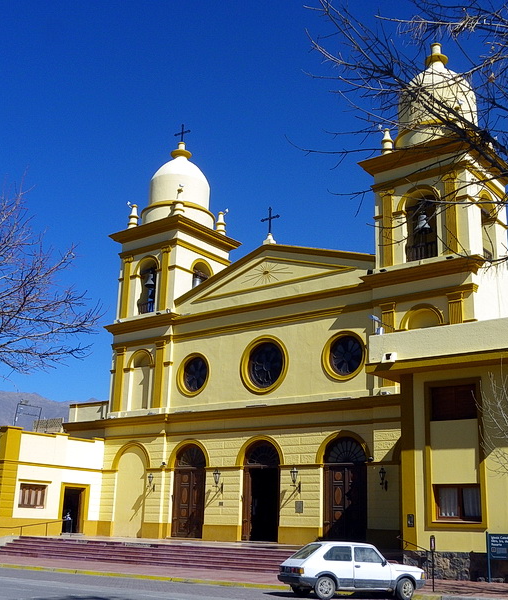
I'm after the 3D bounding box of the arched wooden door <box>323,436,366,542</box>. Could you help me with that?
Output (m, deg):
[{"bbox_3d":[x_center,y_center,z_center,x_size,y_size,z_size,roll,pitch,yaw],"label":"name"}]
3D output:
[{"bbox_3d":[4.714,9.771,40.231,2.640,5.359,0.250,-11,-20,37],"label":"arched wooden door"}]

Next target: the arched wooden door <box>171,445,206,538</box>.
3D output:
[{"bbox_3d":[-3.749,11.316,46.614,2.585,5.427,0.250,-11,-20,37],"label":"arched wooden door"}]

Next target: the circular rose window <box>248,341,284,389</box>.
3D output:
[{"bbox_3d":[0.657,3.750,45.148,2.834,2.834,0.300,-11,-20,37],"label":"circular rose window"}]

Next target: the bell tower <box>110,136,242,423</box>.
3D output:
[{"bbox_3d":[-5.557,-1.882,55.253,6.762,20.782,6.662,-11,-20,37],"label":"bell tower"}]

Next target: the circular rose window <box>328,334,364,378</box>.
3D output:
[{"bbox_3d":[4.898,3.016,41.936,2.287,2.287,0.300,-11,-20,37],"label":"circular rose window"}]

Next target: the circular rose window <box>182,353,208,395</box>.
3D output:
[{"bbox_3d":[-3.626,4.605,48.356,2.287,2.287,0.300,-11,-20,37],"label":"circular rose window"}]

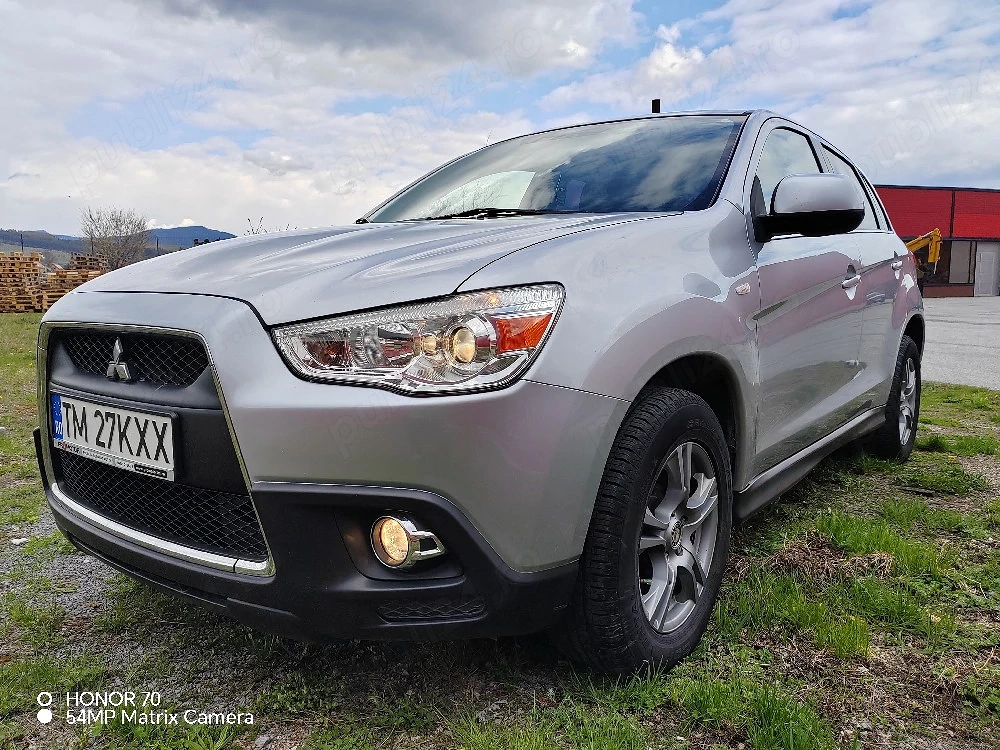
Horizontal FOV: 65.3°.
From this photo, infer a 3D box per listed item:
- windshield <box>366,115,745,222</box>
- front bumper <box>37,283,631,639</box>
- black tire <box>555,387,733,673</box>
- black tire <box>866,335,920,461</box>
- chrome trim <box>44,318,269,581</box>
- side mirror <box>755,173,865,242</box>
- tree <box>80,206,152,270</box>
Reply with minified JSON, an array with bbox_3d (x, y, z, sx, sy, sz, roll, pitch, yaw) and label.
[{"bbox_3d":[0.129,-0.704,2.773,1.420,0.160,0.880,5,39,38],"label":"windshield"},{"bbox_3d":[-0.633,0.147,1.882,1.770,0.700,0.640,5,8,38],"label":"front bumper"},{"bbox_3d":[0.347,0.368,1.931,0.220,0.675,0.675,5,8,38],"label":"black tire"},{"bbox_3d":[1.988,0.120,4.024,0.220,0.675,0.675,5,8,38],"label":"black tire"},{"bbox_3d":[-0.799,0.117,1.664,0.965,0.460,0.120,5,8,38],"label":"chrome trim"},{"bbox_3d":[0.897,-0.487,2.280,0.245,0.205,0.230,5,8,38],"label":"side mirror"},{"bbox_3d":[-16.246,-4.971,33.000,3.100,4.200,2.900,-3,7,-26],"label":"tree"}]

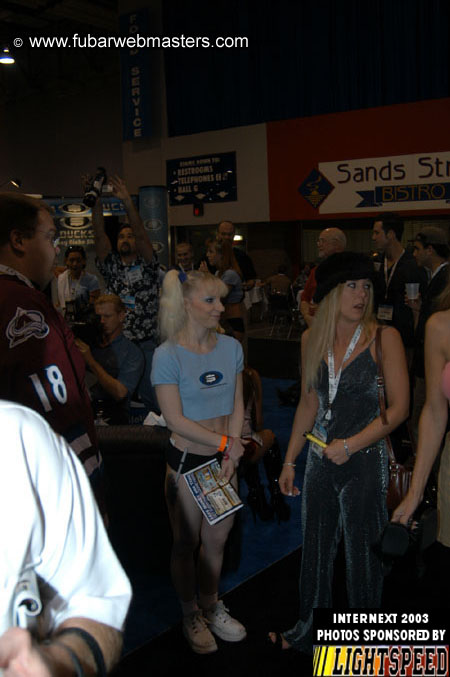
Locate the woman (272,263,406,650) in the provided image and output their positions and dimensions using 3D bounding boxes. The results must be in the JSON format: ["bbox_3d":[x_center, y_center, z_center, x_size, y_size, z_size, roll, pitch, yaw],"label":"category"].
[{"bbox_3d":[0.474,0.483,2.760,0.530,1.650,0.400,3,10,30],"label":"woman"}]

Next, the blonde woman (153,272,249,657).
[{"bbox_3d":[-0.103,0.511,2.832,0.420,1.610,0.330,-6,10,-27],"label":"blonde woman"}]

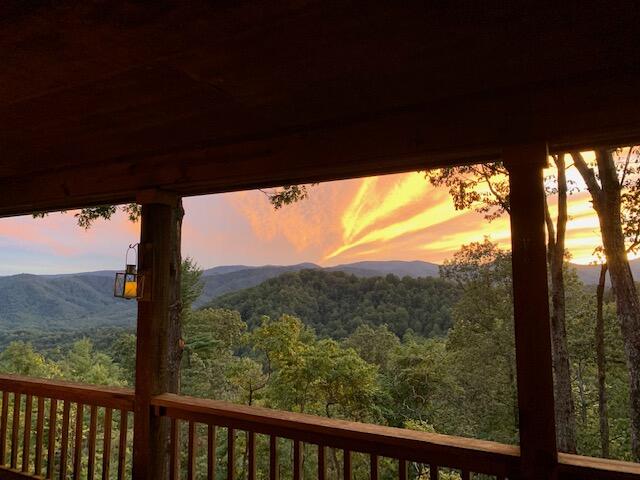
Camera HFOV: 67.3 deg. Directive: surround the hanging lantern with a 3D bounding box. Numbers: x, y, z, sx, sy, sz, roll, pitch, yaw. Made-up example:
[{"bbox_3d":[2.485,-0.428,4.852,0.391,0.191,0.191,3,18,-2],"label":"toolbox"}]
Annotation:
[{"bbox_3d":[-1.269,0.220,3.220,0.131,0.345,0.131,-5,-7,43],"label":"hanging lantern"}]

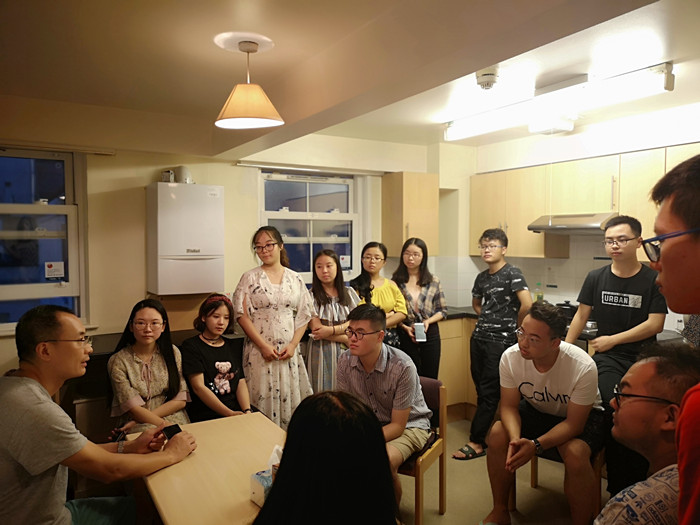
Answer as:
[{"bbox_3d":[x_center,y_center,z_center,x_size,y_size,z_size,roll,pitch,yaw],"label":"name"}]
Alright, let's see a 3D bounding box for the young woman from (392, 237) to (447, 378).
[{"bbox_3d":[0.505,0.599,4.046,0.450,1.548,0.320,0,2,1],"label":"young woman"}]

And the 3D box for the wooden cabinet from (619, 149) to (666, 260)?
[{"bbox_3d":[2.009,-0.368,3.604,0.300,0.720,0.306,-1,2,-30],"label":"wooden cabinet"}]

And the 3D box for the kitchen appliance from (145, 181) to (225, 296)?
[{"bbox_3d":[-1.134,-0.158,3.769,0.434,0.724,0.361,-1,3,-30],"label":"kitchen appliance"}]

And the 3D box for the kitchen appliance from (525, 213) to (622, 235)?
[{"bbox_3d":[1.697,-0.285,3.953,0.485,0.135,0.600,-1,2,-30],"label":"kitchen appliance"}]

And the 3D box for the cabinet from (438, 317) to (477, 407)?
[{"bbox_3d":[0.628,0.823,4.718,0.510,0.740,0.560,-1,2,-30],"label":"cabinet"}]

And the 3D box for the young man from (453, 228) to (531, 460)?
[{"bbox_3d":[1.000,0.568,3.975,0.480,1.615,0.480,-2,3,-42],"label":"young man"}]

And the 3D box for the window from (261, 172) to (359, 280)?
[{"bbox_3d":[-0.303,-0.245,4.563,0.940,0.975,0.110,-1,3,-30],"label":"window"}]

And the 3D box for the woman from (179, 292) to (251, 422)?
[{"bbox_3d":[-0.600,0.789,2.645,0.450,1.250,0.680,-1,2,-30],"label":"woman"}]

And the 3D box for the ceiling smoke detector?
[{"bbox_3d":[0.669,-0.917,2.666,0.105,0.115,0.105,0,2,0],"label":"ceiling smoke detector"}]

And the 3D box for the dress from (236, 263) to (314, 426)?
[{"bbox_3d":[-0.452,0.584,3.305,0.490,1.117,0.320,0,2,-6],"label":"dress"}]

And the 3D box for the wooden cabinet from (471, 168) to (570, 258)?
[{"bbox_3d":[1.417,-0.405,4.616,0.300,0.720,0.831,-1,2,-30],"label":"wooden cabinet"}]

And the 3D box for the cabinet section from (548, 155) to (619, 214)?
[{"bbox_3d":[1.796,-0.546,4.037,0.308,0.387,0.600,-1,2,-31],"label":"cabinet section"}]

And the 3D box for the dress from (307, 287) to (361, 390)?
[{"bbox_3d":[-0.113,0.606,3.526,0.430,0.920,0.320,0,2,6],"label":"dress"}]

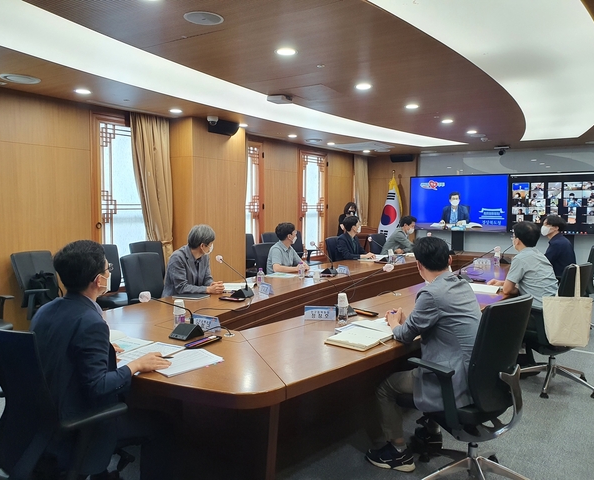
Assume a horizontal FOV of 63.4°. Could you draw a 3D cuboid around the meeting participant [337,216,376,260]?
[{"bbox_3d":[0.969,0.317,7.323,0.750,1.310,0.520,2,5,29],"label":"meeting participant"}]

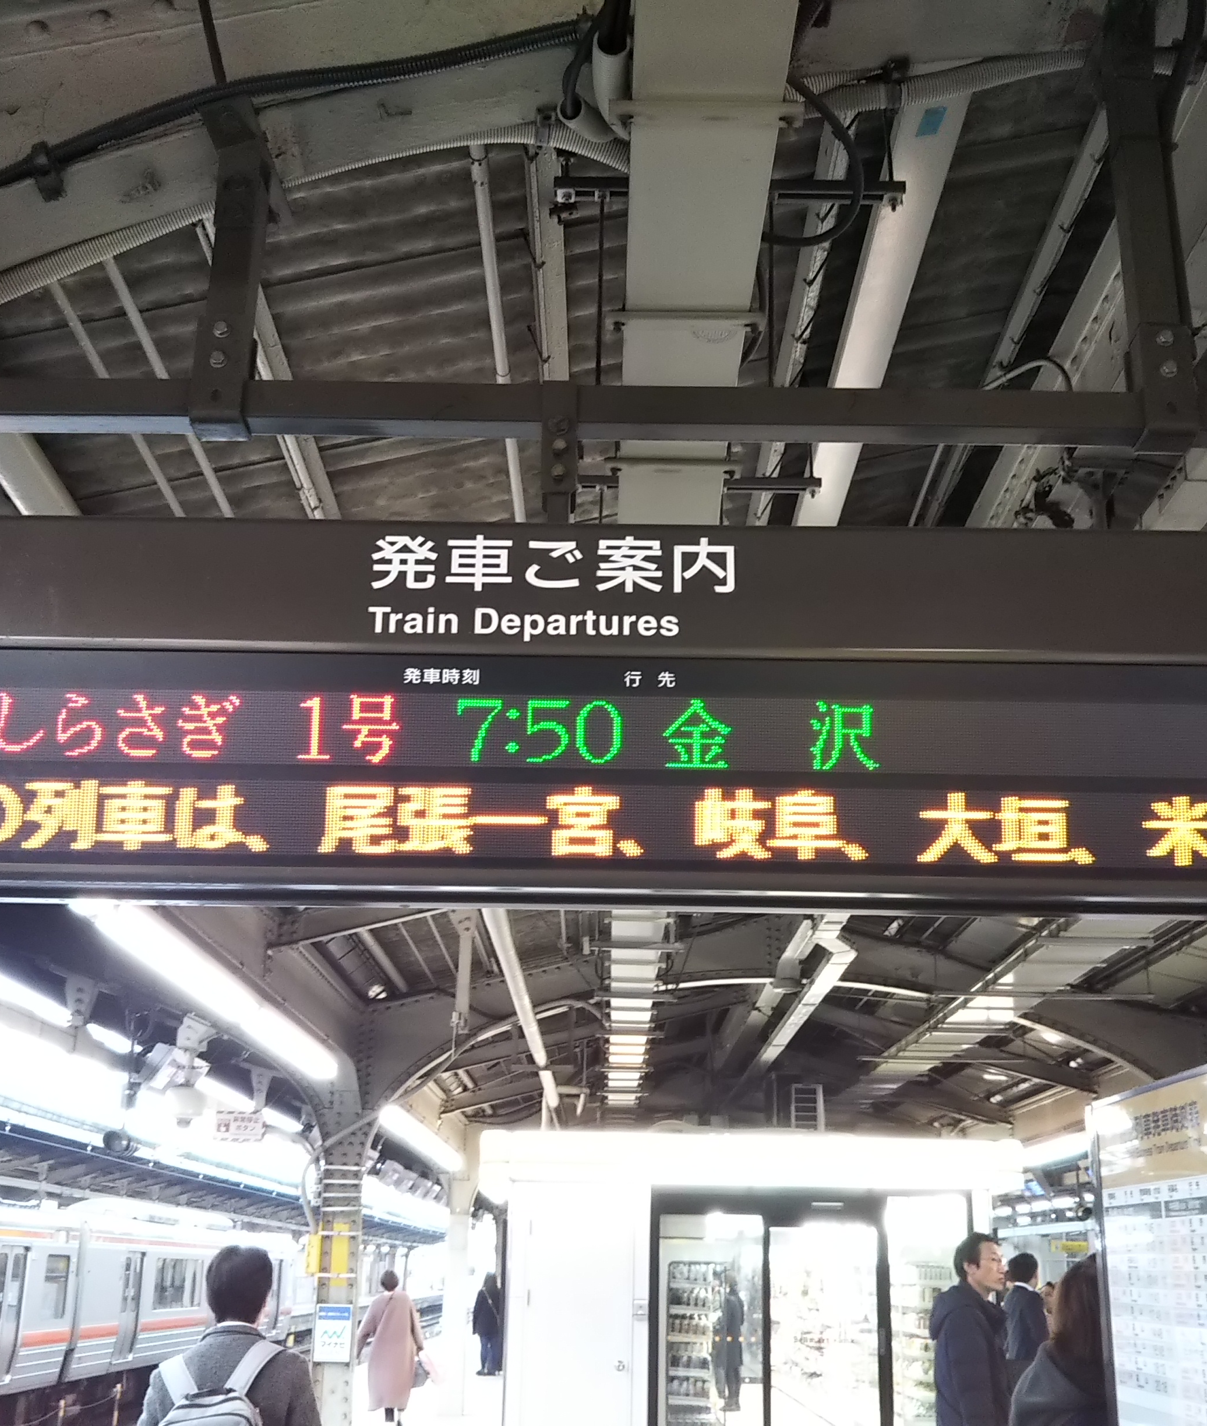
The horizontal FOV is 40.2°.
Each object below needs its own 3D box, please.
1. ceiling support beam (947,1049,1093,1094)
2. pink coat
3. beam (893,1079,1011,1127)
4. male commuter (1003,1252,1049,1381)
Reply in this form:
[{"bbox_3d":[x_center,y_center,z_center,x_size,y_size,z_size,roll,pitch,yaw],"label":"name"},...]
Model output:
[{"bbox_3d":[3.611,3.111,14.674,1.600,0.220,0.180,14,-18,5],"label":"ceiling support beam"},{"bbox_3d":[-2.295,6.848,17.744,0.660,1.220,0.380,1,-19,0],"label":"pink coat"},{"bbox_3d":[3.597,4.110,17.608,1.600,0.220,0.180,13,-18,4],"label":"beam"},{"bbox_3d":[3.121,4.881,12.064,0.500,1.750,0.330,-9,-21,27],"label":"male commuter"}]

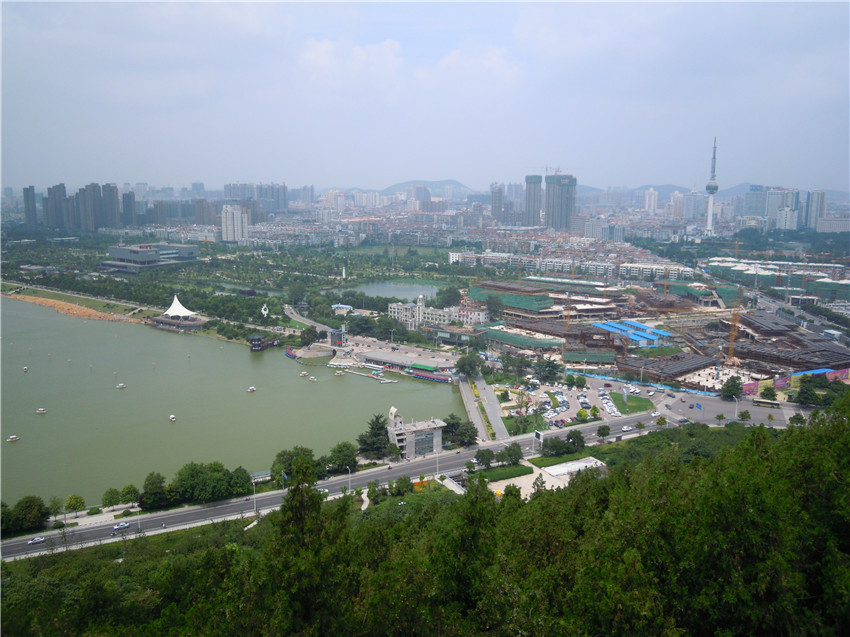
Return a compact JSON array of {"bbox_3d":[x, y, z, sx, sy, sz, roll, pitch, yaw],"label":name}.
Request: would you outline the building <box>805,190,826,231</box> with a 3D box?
[{"bbox_3d":[927.160,-252.970,1627.250,36.000,90.000,22.000,7,13,31],"label":"building"}]

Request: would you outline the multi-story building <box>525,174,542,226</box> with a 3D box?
[{"bbox_3d":[256.380,-269.730,1610.160,34.000,124.000,27.000,6,12,27],"label":"multi-story building"}]

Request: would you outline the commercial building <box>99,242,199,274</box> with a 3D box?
[{"bbox_3d":[-329.830,-72.720,825.470,70.000,27.500,84.000,7,13,32],"label":"commercial building"}]

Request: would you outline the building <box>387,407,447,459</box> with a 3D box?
[{"bbox_3d":[-2.810,42.680,256.710,20.500,16.000,8.000,-5,12,-26],"label":"building"}]

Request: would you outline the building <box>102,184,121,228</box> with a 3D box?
[{"bbox_3d":[-716.890,-254.380,1572.500,29.000,102.000,20.000,7,13,31],"label":"building"}]

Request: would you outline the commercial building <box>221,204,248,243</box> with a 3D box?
[{"bbox_3d":[-340.950,-169.810,1224.710,41.000,65.000,24.000,6,12,27],"label":"commercial building"}]

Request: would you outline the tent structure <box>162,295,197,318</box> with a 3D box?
[{"bbox_3d":[-188.430,-9.520,526.030,23.000,17.500,21.000,6,12,27],"label":"tent structure"}]

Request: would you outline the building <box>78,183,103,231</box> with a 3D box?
[{"bbox_3d":[-732.560,-243.190,1498.530,41.000,102.000,24.000,6,12,27],"label":"building"}]

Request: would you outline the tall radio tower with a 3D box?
[{"bbox_3d":[593.850,-269.170,1415.100,23.000,199.000,23.000,5,12,22],"label":"tall radio tower"}]

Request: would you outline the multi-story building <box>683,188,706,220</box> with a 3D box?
[{"bbox_3d":[741.930,-304.950,1882.330,58.000,97.000,26.000,6,12,27],"label":"multi-story building"}]

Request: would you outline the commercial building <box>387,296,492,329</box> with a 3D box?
[{"bbox_3d":[8.560,-7.230,505.570,74.000,23.000,31.000,7,13,32],"label":"commercial building"}]

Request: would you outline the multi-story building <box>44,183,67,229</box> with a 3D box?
[{"bbox_3d":[-827.580,-249.730,1532.540,36.000,101.000,22.000,6,12,27],"label":"multi-story building"}]

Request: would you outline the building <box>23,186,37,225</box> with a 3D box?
[{"bbox_3d":[-988.320,-279.410,1717.550,23.000,95.000,17.000,7,13,31],"label":"building"}]

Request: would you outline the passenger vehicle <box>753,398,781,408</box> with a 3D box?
[{"bbox_3d":[156.140,38.890,313.940,11.000,3.100,2.500,5,12,23],"label":"passenger vehicle"}]

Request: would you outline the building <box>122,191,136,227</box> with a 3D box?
[{"bbox_3d":[-710.470,-260.050,1650.470,25.000,84.000,16.000,7,13,31],"label":"building"}]

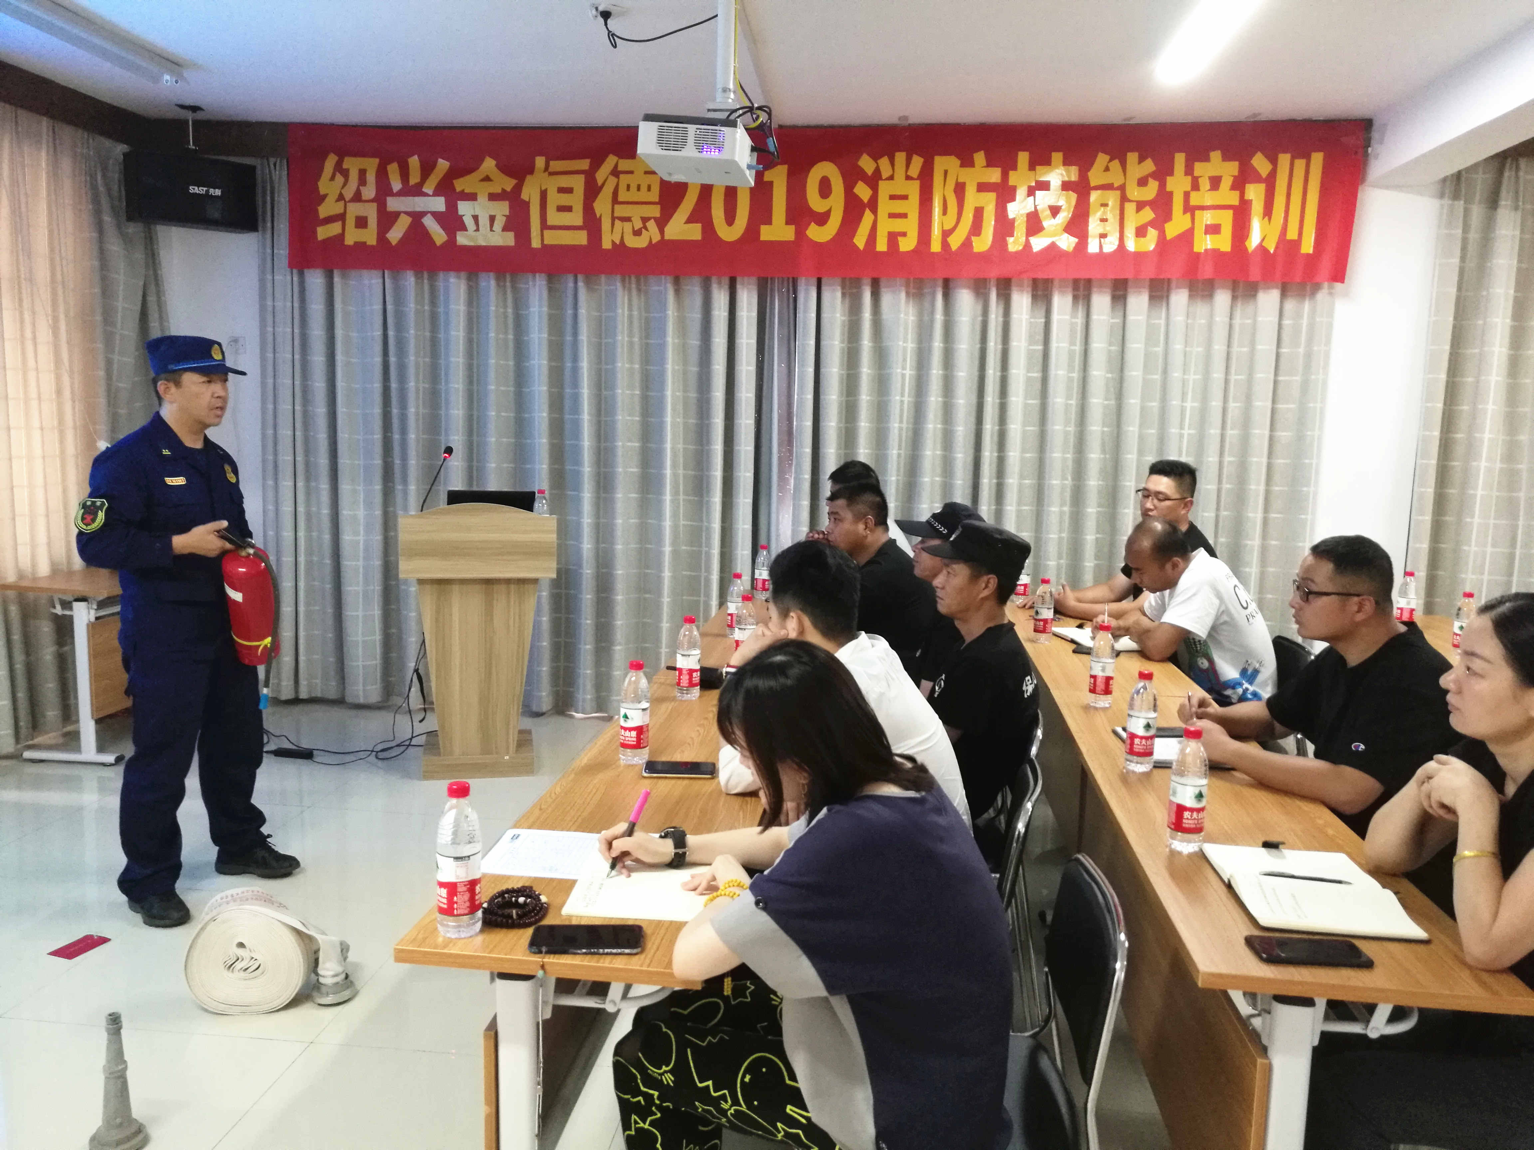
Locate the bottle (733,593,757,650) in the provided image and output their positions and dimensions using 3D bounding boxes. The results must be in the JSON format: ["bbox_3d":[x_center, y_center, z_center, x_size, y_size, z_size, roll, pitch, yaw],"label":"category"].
[{"bbox_3d":[-0.063,0.178,3.746,0.064,0.231,0.064,2,8,6],"label":"bottle"}]

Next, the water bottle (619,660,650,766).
[{"bbox_3d":[-0.299,0.311,2.724,0.064,0.231,0.064,2,8,6],"label":"water bottle"}]

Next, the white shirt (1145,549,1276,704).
[{"bbox_3d":[1.536,0.213,4.133,0.460,0.600,0.480,4,8,20],"label":"white shirt"}]

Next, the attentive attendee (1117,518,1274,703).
[{"bbox_3d":[1.454,0.396,4.187,0.680,1.200,0.540,4,8,20],"label":"attentive attendee"}]

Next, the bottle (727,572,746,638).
[{"bbox_3d":[-0.109,0.108,4.255,0.064,0.231,0.064,2,8,6],"label":"bottle"}]

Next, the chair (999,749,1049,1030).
[{"bbox_3d":[0.341,0.785,2.756,0.520,0.800,0.460,3,8,10],"label":"chair"}]

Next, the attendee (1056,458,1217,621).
[{"bbox_3d":[1.457,0.231,4.772,0.720,1.380,0.540,0,8,-9],"label":"attendee"}]

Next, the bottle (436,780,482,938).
[{"bbox_3d":[-0.459,0.417,1.777,0.066,0.221,0.066,2,8,6],"label":"bottle"}]

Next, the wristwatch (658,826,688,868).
[{"bbox_3d":[-0.160,0.470,2.066,0.044,0.064,0.063,-2,-32,-13],"label":"wristwatch"}]

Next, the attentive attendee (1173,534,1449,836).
[{"bbox_3d":[1.286,0.559,2.774,0.720,1.290,0.580,3,8,10],"label":"attentive attendee"}]

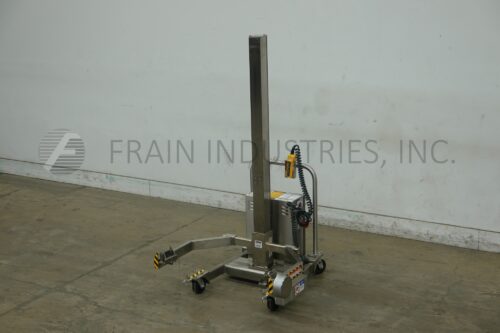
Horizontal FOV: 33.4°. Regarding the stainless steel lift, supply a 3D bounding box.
[{"bbox_3d":[-0.008,0.003,6.392,1.094,1.974,1.087,7,17,30],"label":"stainless steel lift"}]

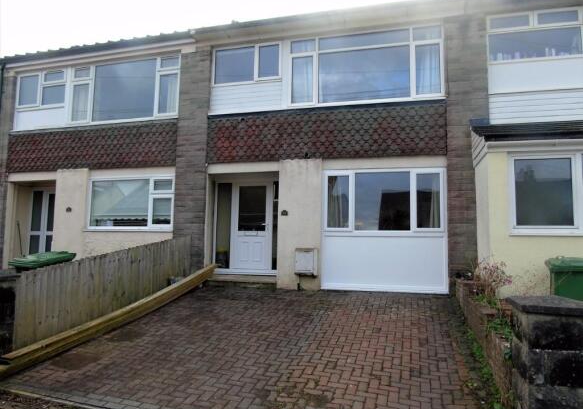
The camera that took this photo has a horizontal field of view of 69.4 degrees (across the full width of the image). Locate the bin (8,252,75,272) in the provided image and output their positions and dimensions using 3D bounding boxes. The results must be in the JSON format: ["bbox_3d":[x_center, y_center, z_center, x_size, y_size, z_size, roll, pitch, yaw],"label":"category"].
[{"bbox_3d":[-3.733,1.315,6.409,0.580,1.070,0.730,-1,-6,20],"label":"bin"}]

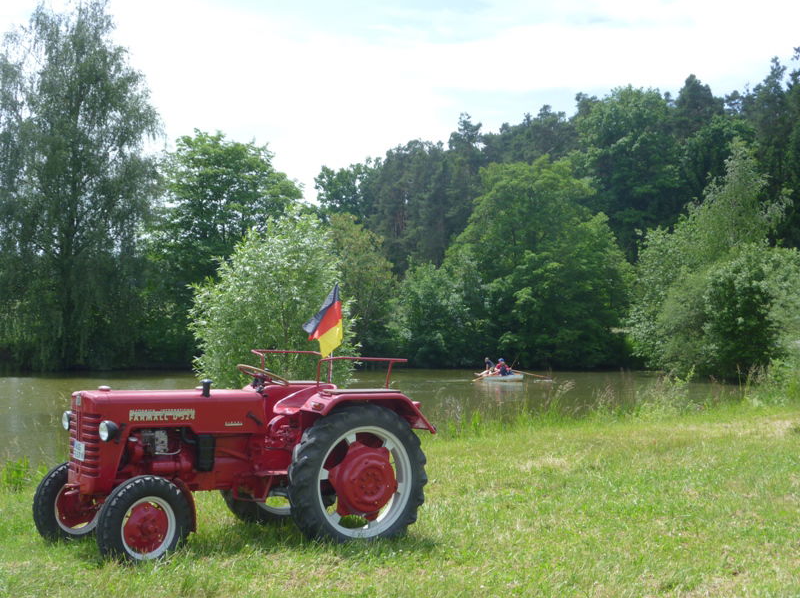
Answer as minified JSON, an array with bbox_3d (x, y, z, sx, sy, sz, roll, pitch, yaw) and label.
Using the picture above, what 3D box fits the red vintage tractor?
[{"bbox_3d":[-1.292,1.215,9.437,2.870,1.600,1.540,2,-3,-34],"label":"red vintage tractor"}]

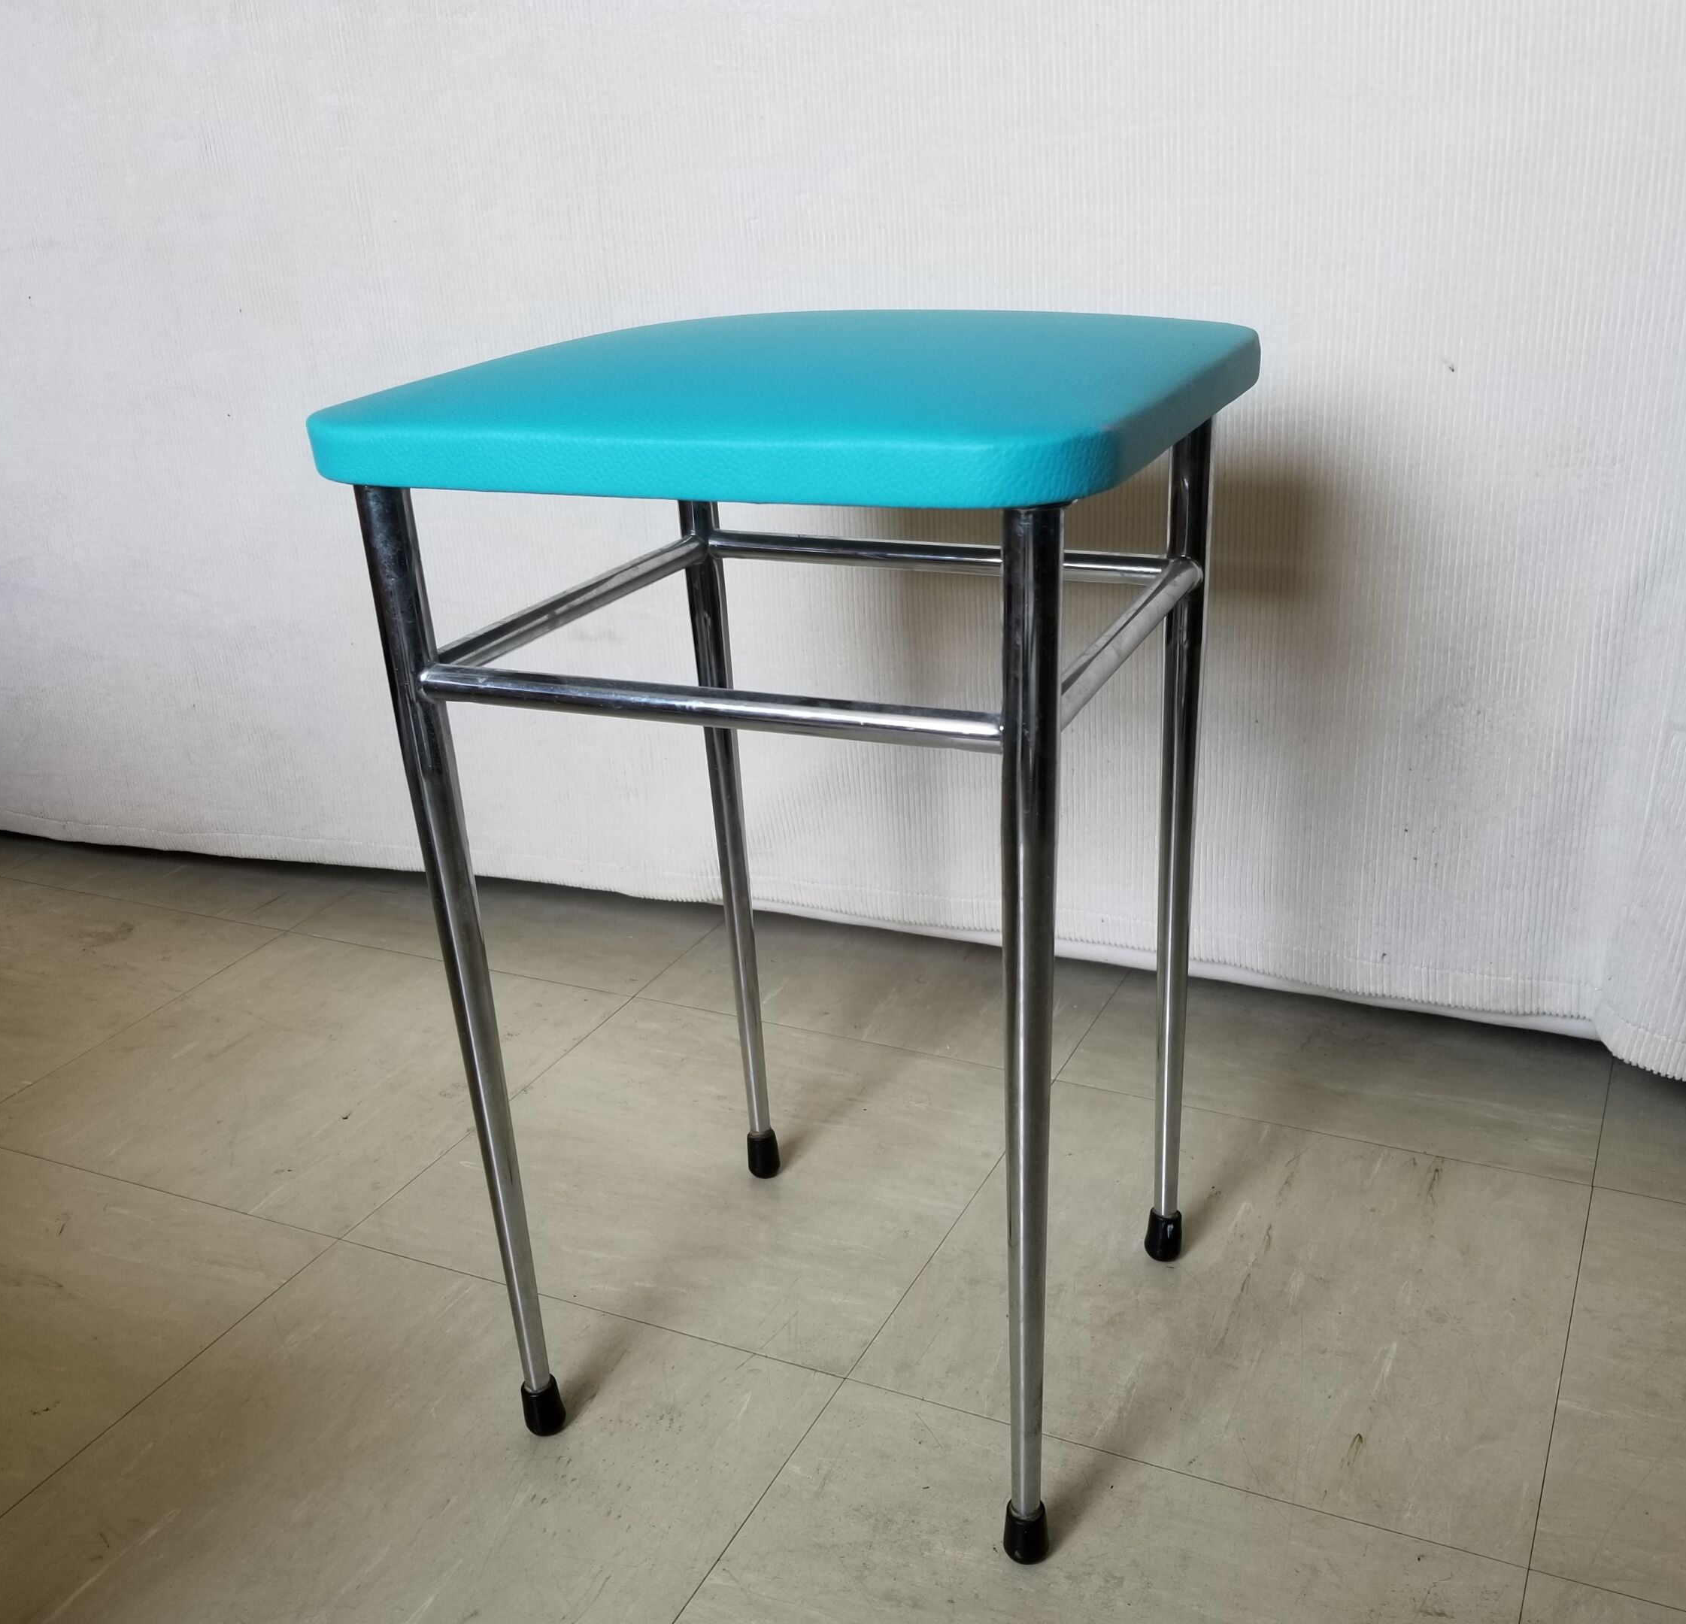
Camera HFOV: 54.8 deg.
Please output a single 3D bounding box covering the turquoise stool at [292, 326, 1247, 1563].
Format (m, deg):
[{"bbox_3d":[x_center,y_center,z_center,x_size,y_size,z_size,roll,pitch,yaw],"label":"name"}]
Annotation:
[{"bbox_3d":[0.002,0.032,0.698,0.290,0.466,0.286,6,23,23],"label":"turquoise stool"}]

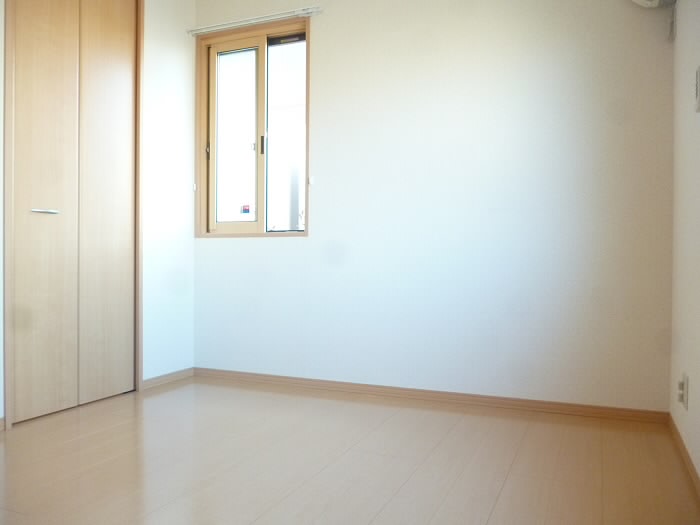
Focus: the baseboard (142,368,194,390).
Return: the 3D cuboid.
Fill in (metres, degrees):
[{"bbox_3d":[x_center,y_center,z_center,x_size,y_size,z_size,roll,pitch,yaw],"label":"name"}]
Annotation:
[{"bbox_3d":[-1.098,0.701,3.445,0.015,0.055,0.454,0,0,24],"label":"baseboard"}]

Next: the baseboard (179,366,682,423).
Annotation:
[{"bbox_3d":[0.228,0.706,3.117,2.691,0.055,0.015,0,0,24],"label":"baseboard"}]

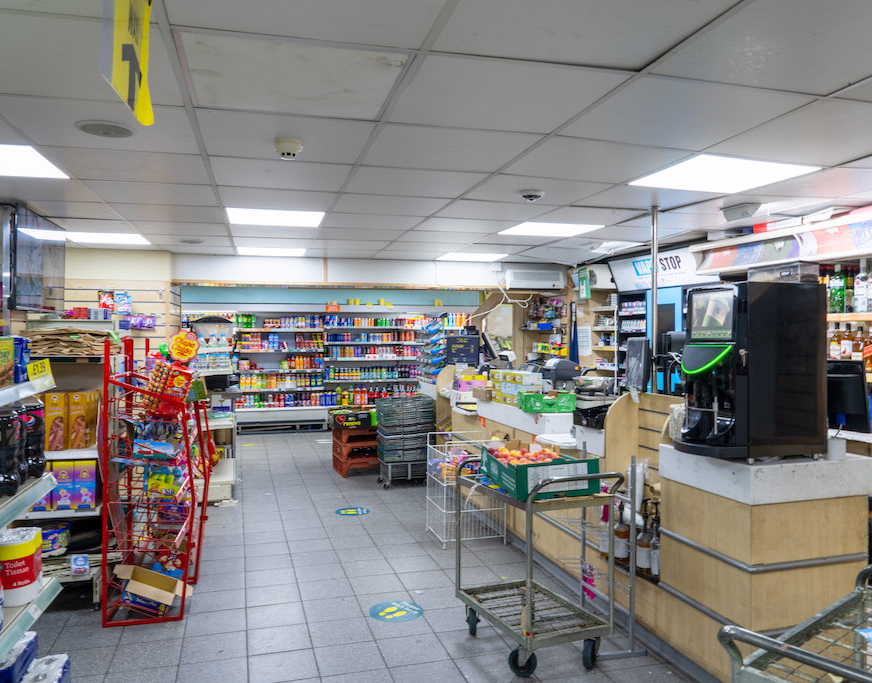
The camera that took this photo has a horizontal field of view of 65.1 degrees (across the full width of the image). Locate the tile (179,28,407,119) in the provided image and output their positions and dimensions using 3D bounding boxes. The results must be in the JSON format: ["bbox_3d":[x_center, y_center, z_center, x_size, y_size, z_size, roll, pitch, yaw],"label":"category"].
[{"bbox_3d":[-0.393,-0.724,1.888,0.600,0.020,0.600,0,1,-14],"label":"tile"}]

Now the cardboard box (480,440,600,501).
[{"bbox_3d":[0.493,0.617,3.290,0.400,0.155,0.550,0,1,-13],"label":"cardboard box"}]

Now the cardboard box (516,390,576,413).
[{"bbox_3d":[0.697,0.380,4.310,0.320,0.117,0.190,0,1,-9],"label":"cardboard box"}]

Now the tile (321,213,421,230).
[{"bbox_3d":[-0.408,-0.770,4.365,0.600,0.020,0.600,0,1,-14],"label":"tile"}]

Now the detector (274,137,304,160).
[{"bbox_3d":[-0.532,-0.696,2.477,0.106,0.062,0.106,0,1,-14],"label":"detector"}]

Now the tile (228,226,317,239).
[{"bbox_3d":[-1.132,-0.773,4.770,0.600,0.020,0.600,0,1,-14],"label":"tile"}]

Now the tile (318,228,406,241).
[{"bbox_3d":[-0.547,-0.778,4.943,0.600,0.020,0.600,0,1,-14],"label":"tile"}]

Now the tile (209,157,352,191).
[{"bbox_3d":[-0.694,-0.749,3.045,0.595,0.025,0.595,0,1,-14],"label":"tile"}]

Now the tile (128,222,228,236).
[{"bbox_3d":[-1.725,-0.777,4.658,0.600,0.020,0.600,0,1,-14],"label":"tile"}]

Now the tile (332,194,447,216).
[{"bbox_3d":[-0.254,-0.757,3.780,0.597,0.022,0.597,0,1,-14],"label":"tile"}]

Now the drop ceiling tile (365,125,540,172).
[{"bbox_3d":[0.036,-0.733,2.595,0.600,0.020,0.600,0,1,-14],"label":"drop ceiling tile"}]

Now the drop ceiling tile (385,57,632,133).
[{"bbox_3d":[0.186,-0.731,2.030,0.595,0.025,0.595,0,1,-14],"label":"drop ceiling tile"}]

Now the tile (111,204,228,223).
[{"bbox_3d":[-1.575,-0.765,4.084,0.600,0.020,0.600,0,0,-14],"label":"tile"}]

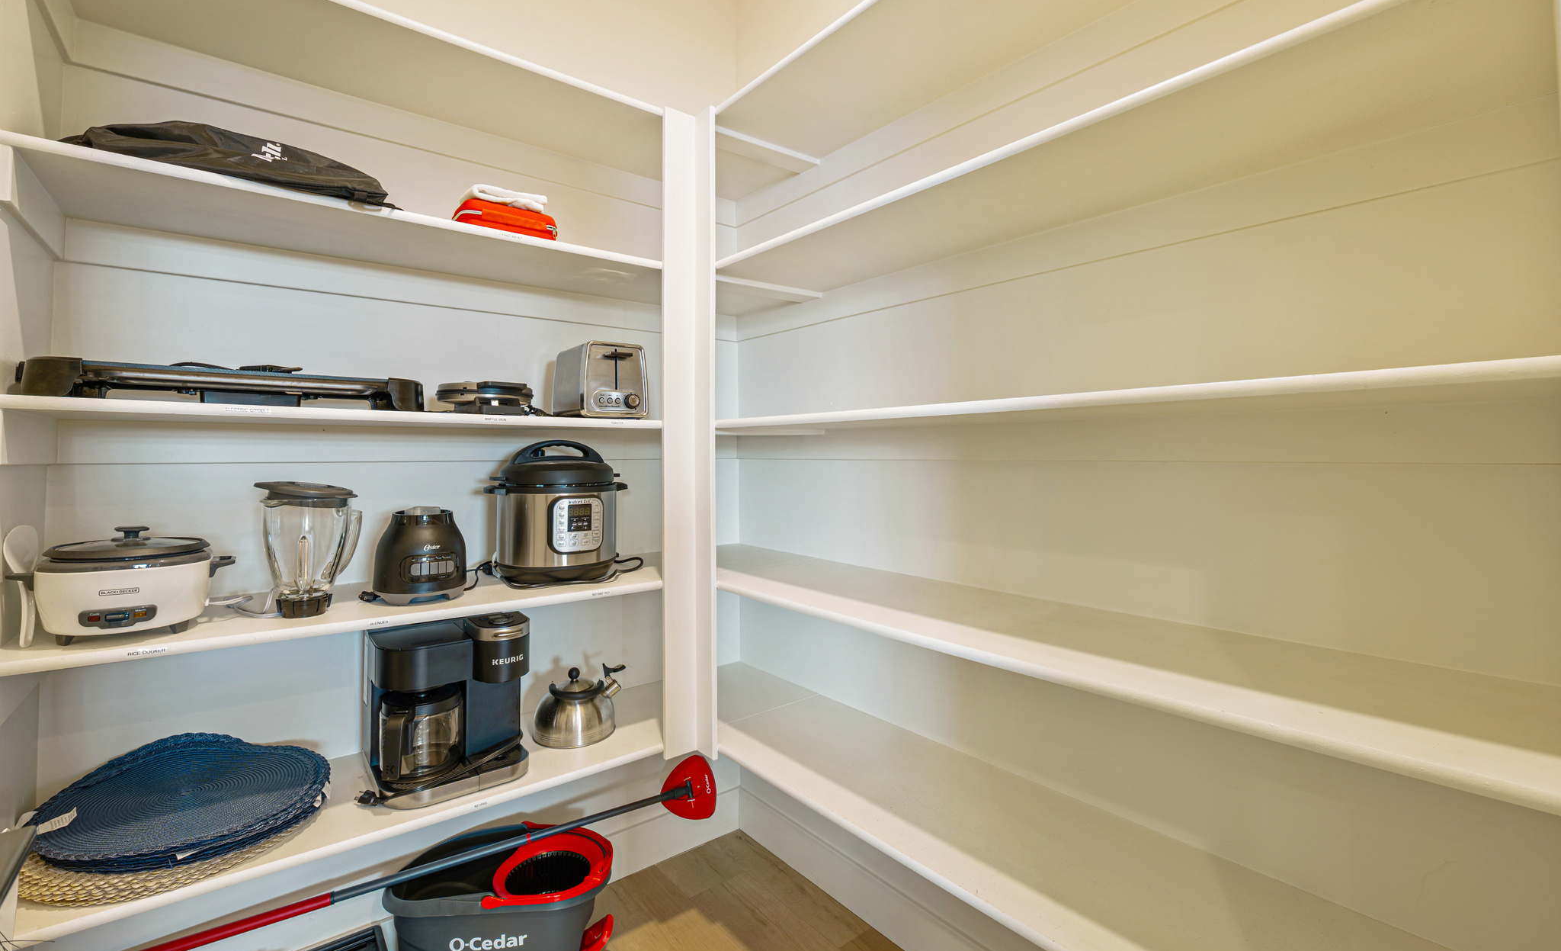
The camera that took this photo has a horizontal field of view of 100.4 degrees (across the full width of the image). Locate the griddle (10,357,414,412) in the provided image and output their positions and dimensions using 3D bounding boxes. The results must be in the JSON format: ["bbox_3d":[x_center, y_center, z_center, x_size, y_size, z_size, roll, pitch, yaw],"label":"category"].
[{"bbox_3d":[-0.993,-0.154,1.220,0.535,0.063,0.280,-1,2,-37],"label":"griddle"}]

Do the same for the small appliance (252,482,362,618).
[{"bbox_3d":[-0.884,0.134,1.224,0.164,0.248,0.140,-1,2,-37],"label":"small appliance"}]

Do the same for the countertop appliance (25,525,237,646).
[{"bbox_3d":[-1.108,0.173,1.106,0.280,0.178,0.213,-1,2,-37],"label":"countertop appliance"}]

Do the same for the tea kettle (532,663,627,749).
[{"bbox_3d":[-0.501,0.559,1.634,0.218,0.165,0.198,0,2,1],"label":"tea kettle"}]

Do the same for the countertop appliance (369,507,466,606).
[{"bbox_3d":[-0.757,0.159,1.360,0.175,0.190,0.175,-1,2,-39],"label":"countertop appliance"}]

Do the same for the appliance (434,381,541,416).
[{"bbox_3d":[-0.645,-0.169,1.440,0.195,0.078,0.235,-1,2,-37],"label":"appliance"}]

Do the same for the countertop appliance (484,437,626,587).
[{"bbox_3d":[-0.569,0.078,1.657,0.357,0.335,0.315,-1,2,-38],"label":"countertop appliance"}]

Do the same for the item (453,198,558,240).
[{"bbox_3d":[-0.595,-0.529,1.399,0.186,0.057,0.147,-1,2,-37],"label":"item"}]

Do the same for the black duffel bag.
[{"bbox_3d":[-0.954,-0.543,1.169,0.434,0.101,0.252,-1,2,-37],"label":"black duffel bag"}]

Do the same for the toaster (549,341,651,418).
[{"bbox_3d":[-0.459,-0.224,1.633,0.154,0.176,0.263,-1,2,-34],"label":"toaster"}]

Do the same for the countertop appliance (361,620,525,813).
[{"bbox_3d":[-0.741,0.481,1.449,0.293,0.334,0.332,-1,2,-36],"label":"countertop appliance"}]

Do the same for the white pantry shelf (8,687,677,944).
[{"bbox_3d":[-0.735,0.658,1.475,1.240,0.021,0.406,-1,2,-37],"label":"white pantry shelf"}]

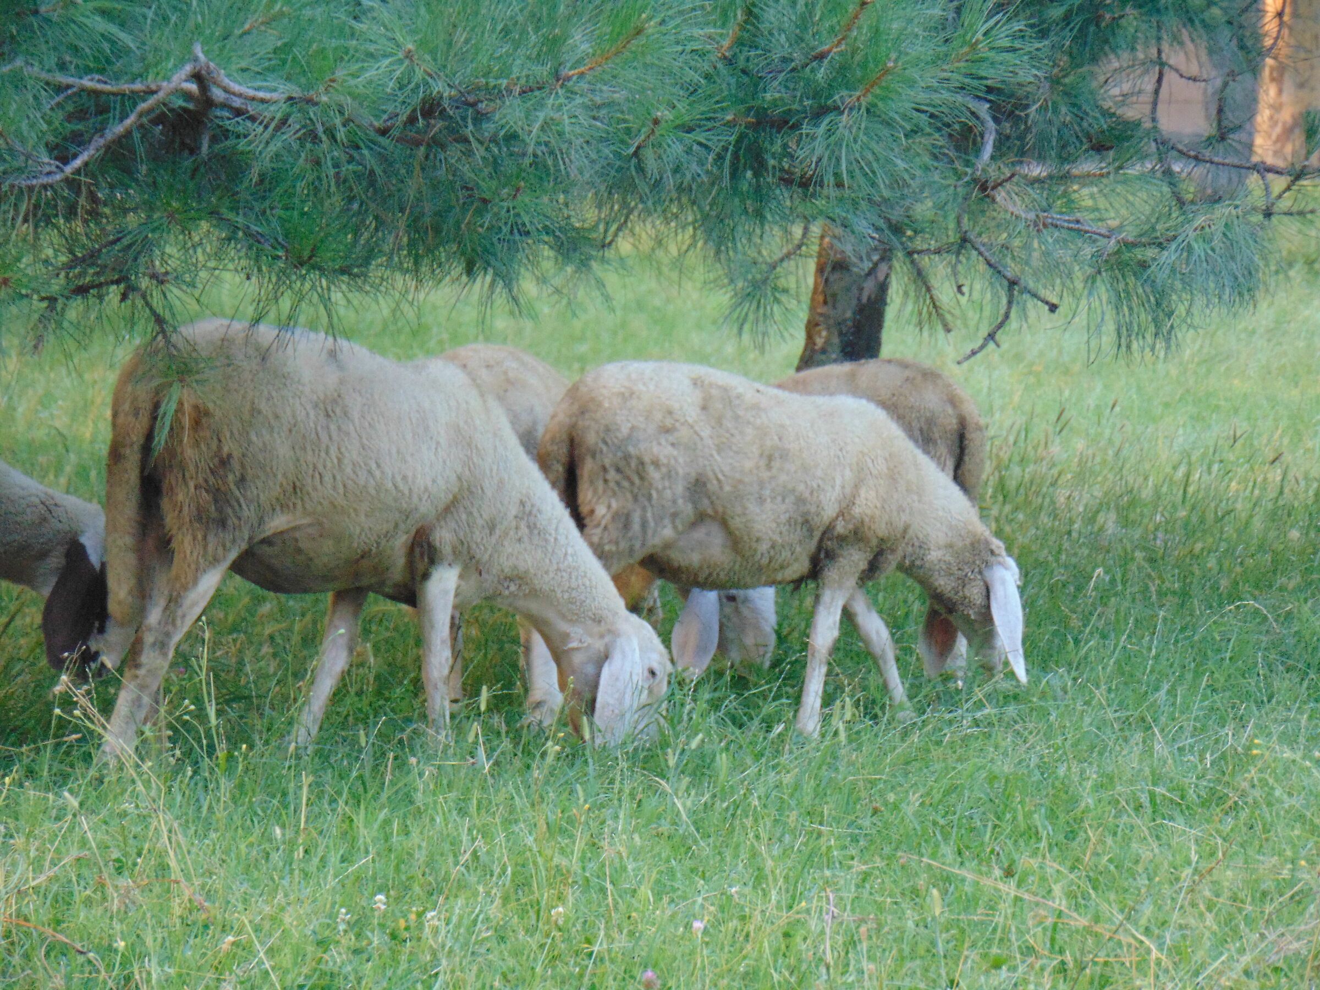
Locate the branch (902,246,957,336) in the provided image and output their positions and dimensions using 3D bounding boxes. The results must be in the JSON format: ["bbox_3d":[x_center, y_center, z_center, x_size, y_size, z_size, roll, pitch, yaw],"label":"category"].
[{"bbox_3d":[0.480,-0.363,17.000,0.094,0.151,0.060,0,3,0],"label":"branch"}]

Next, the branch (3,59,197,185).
[{"bbox_3d":[-0.961,-0.643,16.500,0.339,0.221,0.180,0,3,0],"label":"branch"}]

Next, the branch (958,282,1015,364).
[{"bbox_3d":[0.582,-0.307,17.000,0.103,0.145,0.070,0,3,0],"label":"branch"}]

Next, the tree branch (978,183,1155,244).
[{"bbox_3d":[0.726,-0.499,17.000,0.302,0.110,0.130,0,3,0],"label":"tree branch"}]

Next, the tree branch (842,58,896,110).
[{"bbox_3d":[0.366,-0.720,16.700,0.098,0.090,0.050,0,3,0],"label":"tree branch"}]

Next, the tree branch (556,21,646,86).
[{"bbox_3d":[-0.100,-0.771,16.600,0.162,0.111,0.080,0,3,0],"label":"tree branch"}]

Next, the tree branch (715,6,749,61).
[{"bbox_3d":[0.127,-0.814,16.800,0.060,0.096,0.040,0,3,0],"label":"tree branch"}]

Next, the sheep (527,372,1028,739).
[{"bbox_3d":[0.229,0.110,18.000,1.000,0.730,0.340,-2,4,-27],"label":"sheep"}]

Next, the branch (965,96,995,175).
[{"bbox_3d":[0.570,-0.641,17.000,0.053,0.140,0.060,0,3,0],"label":"branch"}]

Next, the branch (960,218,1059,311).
[{"bbox_3d":[0.622,-0.410,17.000,0.182,0.167,0.100,0,3,0],"label":"branch"}]

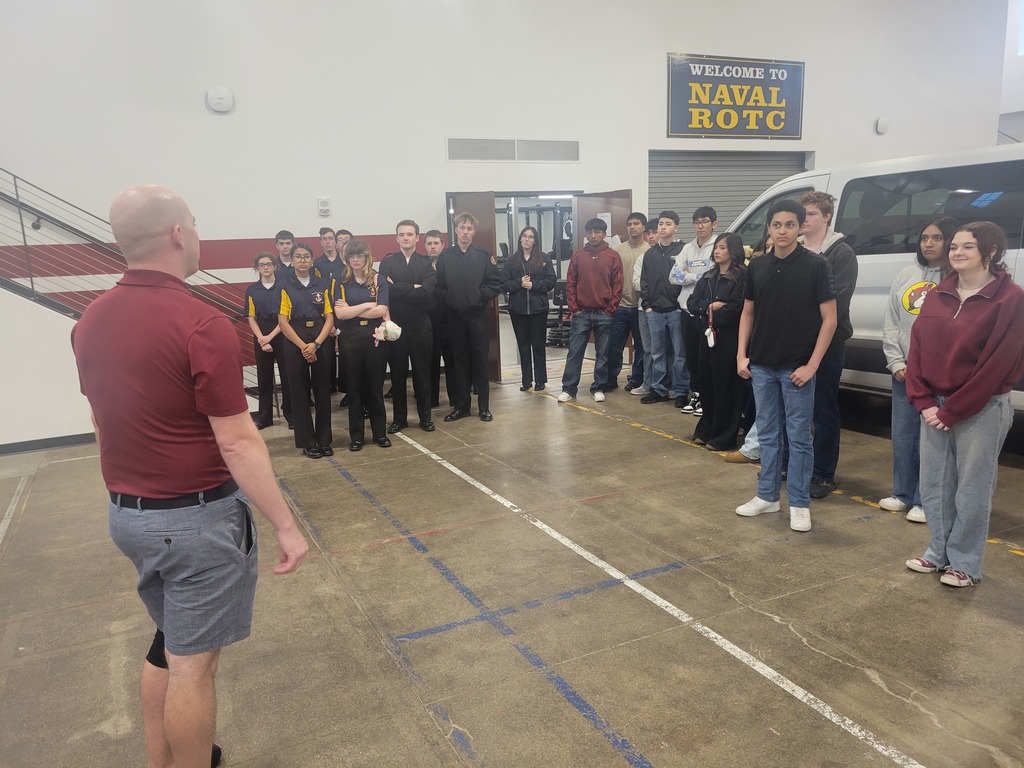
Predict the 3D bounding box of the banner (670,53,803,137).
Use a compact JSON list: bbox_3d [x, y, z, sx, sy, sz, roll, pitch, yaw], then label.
[{"bbox_3d":[3.209,-4.031,10.875,2.490,1.090,0.030,-7,11,-25],"label":"banner"}]

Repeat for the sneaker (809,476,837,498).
[{"bbox_3d":[1.873,0.592,4.665,0.290,0.120,0.110,-12,14,-42],"label":"sneaker"}]

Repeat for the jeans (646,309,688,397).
[{"bbox_3d":[1.508,-0.340,7.456,0.400,0.920,0.310,3,11,24],"label":"jeans"}]

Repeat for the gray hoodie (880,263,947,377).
[{"bbox_3d":[2.341,-0.383,4.321,0.460,0.633,0.320,8,15,44],"label":"gray hoodie"}]

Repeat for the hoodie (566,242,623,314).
[{"bbox_3d":[0.829,-1.060,7.720,0.547,0.690,0.320,-1,11,8],"label":"hoodie"}]

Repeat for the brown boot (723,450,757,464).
[{"bbox_3d":[1.603,0.484,5.322,0.285,0.115,0.105,-2,10,0],"label":"brown boot"}]

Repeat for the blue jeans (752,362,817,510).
[{"bbox_3d":[1.500,0.240,4.266,0.370,0.880,0.280,7,14,42],"label":"blue jeans"}]

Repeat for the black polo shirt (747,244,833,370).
[{"bbox_3d":[1.521,-0.433,4.240,0.470,0.677,0.280,6,13,38],"label":"black polo shirt"}]

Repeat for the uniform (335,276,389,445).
[{"bbox_3d":[-1.215,-0.195,6.242,0.430,1.343,0.340,-3,10,-6],"label":"uniform"}]

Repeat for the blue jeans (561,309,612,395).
[{"bbox_3d":[0.769,-0.326,7.863,0.523,0.860,0.320,0,11,10],"label":"blue jeans"}]

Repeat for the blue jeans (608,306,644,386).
[{"bbox_3d":[1.216,-0.476,8.266,0.430,0.940,0.310,4,12,30],"label":"blue jeans"}]

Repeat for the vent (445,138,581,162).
[{"bbox_3d":[0.031,-2.899,9.516,1.760,0.270,0.050,-6,11,-22],"label":"vent"}]

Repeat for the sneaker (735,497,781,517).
[{"bbox_3d":[1.433,0.690,4.459,0.285,0.110,0.105,-5,11,-17],"label":"sneaker"}]

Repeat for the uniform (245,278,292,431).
[{"bbox_3d":[-2.227,-0.292,7.081,0.420,1.350,0.280,-5,11,-13],"label":"uniform"}]

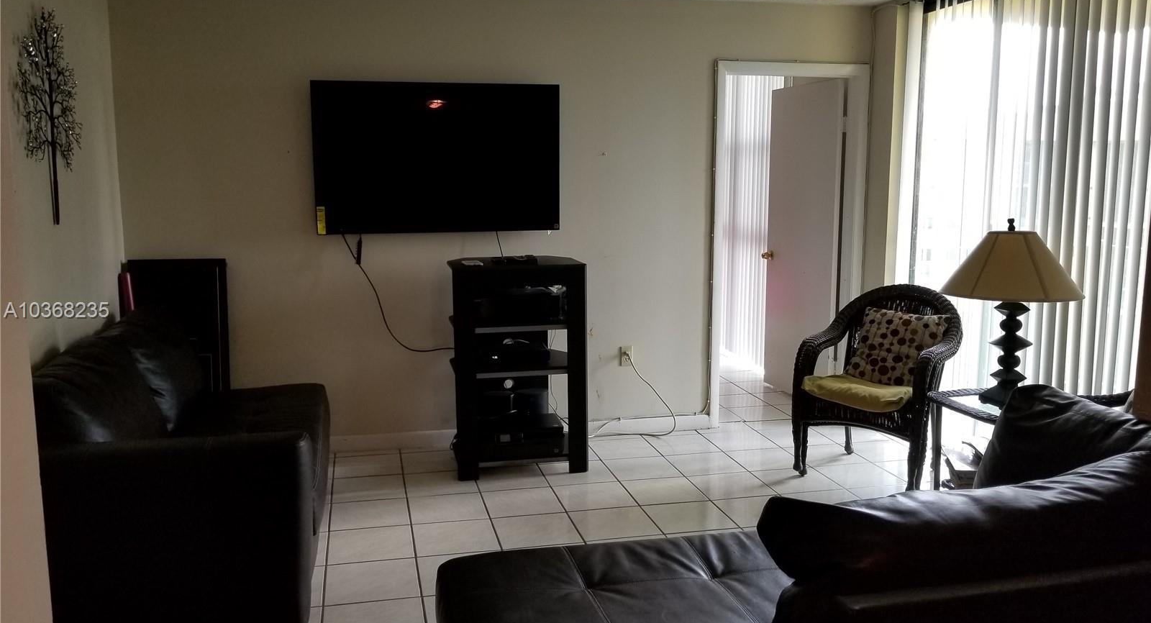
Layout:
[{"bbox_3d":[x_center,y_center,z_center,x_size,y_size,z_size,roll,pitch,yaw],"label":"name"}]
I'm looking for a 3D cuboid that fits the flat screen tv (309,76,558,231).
[{"bbox_3d":[-0.689,-0.778,4.457,1.245,0.735,0.060,-2,8,-14],"label":"flat screen tv"}]

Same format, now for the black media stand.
[{"bbox_3d":[-0.308,0.267,4.401,0.650,1.030,0.480,-2,8,-14],"label":"black media stand"}]

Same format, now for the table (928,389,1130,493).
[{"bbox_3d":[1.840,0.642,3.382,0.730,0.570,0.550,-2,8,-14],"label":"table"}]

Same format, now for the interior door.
[{"bbox_3d":[1.480,-0.418,5.668,0.045,2.030,0.760,-2,8,-18],"label":"interior door"}]

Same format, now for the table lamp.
[{"bbox_3d":[1.699,0.000,3.352,0.495,0.711,0.495,-2,8,-14],"label":"table lamp"}]

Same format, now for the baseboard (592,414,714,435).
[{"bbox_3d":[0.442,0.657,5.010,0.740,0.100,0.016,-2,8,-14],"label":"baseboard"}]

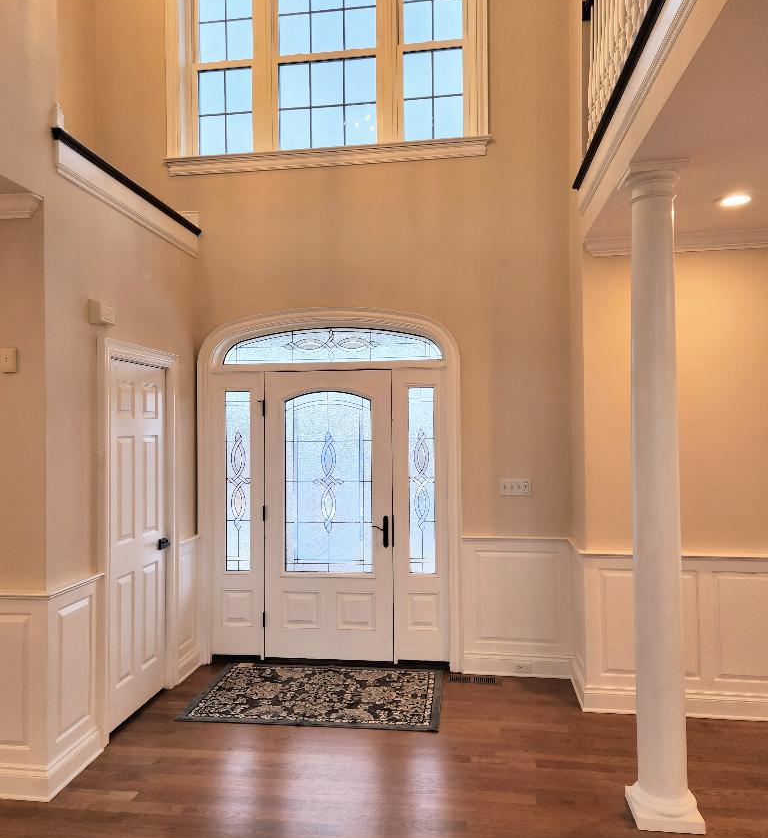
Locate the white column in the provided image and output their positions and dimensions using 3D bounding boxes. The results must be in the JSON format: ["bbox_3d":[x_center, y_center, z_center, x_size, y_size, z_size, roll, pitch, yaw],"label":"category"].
[{"bbox_3d":[1.173,0.308,2.905,0.257,2.741,0.258,-1,-1,8],"label":"white column"}]

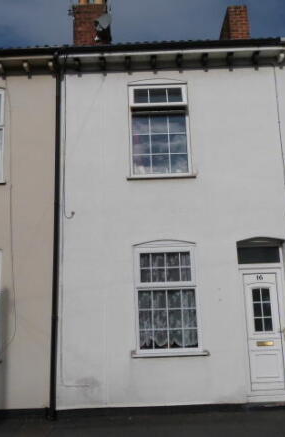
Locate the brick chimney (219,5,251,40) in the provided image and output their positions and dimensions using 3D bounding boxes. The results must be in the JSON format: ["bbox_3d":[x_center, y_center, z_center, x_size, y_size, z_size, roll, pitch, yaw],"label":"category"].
[{"bbox_3d":[2.146,-4.151,9.810,0.442,0.988,1.100,-2,-10,1],"label":"brick chimney"}]

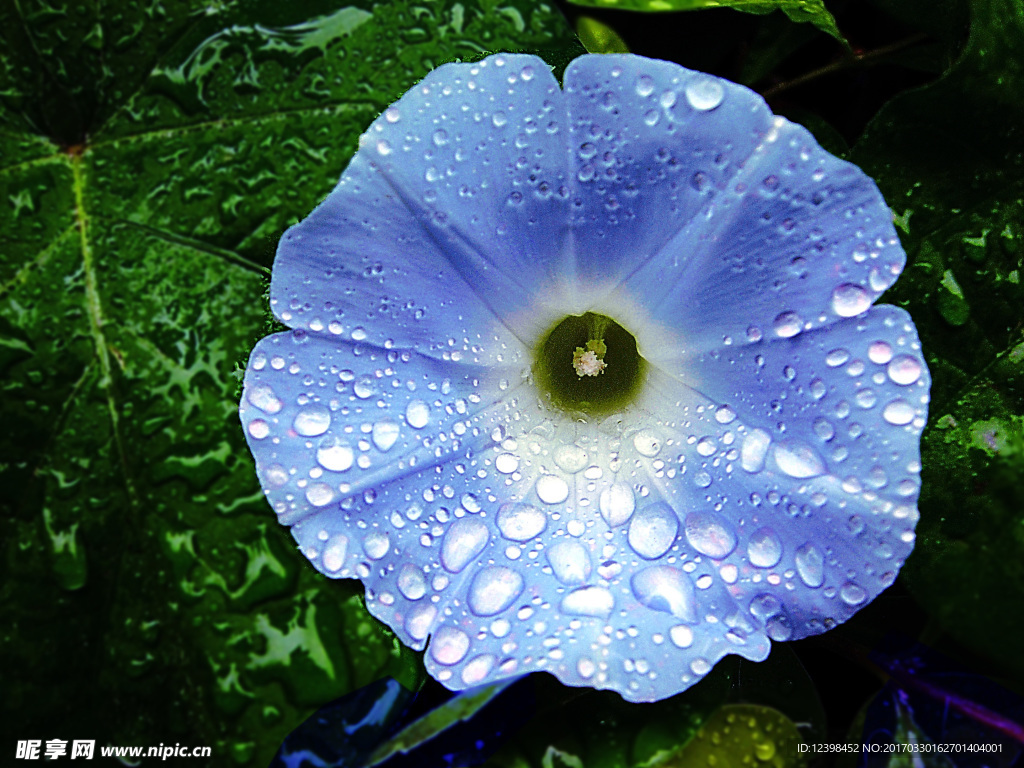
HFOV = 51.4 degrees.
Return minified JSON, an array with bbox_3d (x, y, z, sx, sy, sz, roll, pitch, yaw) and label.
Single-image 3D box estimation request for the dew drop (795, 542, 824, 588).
[{"bbox_3d":[0.038,0.023,0.135,0.003,0.002,0.006,-15,74,5],"label":"dew drop"}]

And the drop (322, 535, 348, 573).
[{"bbox_3d":[-0.022,0.021,0.130,0.003,0.002,0.005,17,77,-3],"label":"drop"}]

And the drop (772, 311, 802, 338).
[{"bbox_3d":[0.034,-0.007,0.132,0.004,0.002,0.004,-2,80,11],"label":"drop"}]

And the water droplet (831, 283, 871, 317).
[{"bbox_3d":[0.043,-0.011,0.135,0.005,0.002,0.004,0,86,12],"label":"water droplet"}]

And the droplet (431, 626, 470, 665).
[{"bbox_3d":[-0.007,0.030,0.121,0.004,0.002,0.005,37,68,10],"label":"droplet"}]

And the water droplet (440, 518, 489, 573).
[{"bbox_3d":[-0.006,0.019,0.126,0.005,0.002,0.007,30,67,5],"label":"water droplet"}]

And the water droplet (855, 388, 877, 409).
[{"bbox_3d":[0.045,0.002,0.136,0.003,0.001,0.003,0,82,12],"label":"water droplet"}]

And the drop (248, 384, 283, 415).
[{"bbox_3d":[-0.030,0.002,0.130,0.005,0.002,0.003,37,67,-5],"label":"drop"}]

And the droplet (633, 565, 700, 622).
[{"bbox_3d":[0.019,0.027,0.135,0.010,0.003,0.007,35,78,14],"label":"droplet"}]

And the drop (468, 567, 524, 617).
[{"bbox_3d":[-0.002,0.024,0.124,0.007,0.002,0.005,-36,74,-18],"label":"drop"}]

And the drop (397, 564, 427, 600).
[{"bbox_3d":[-0.013,0.025,0.135,0.004,0.002,0.005,-15,77,-12],"label":"drop"}]

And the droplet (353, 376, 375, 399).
[{"bbox_3d":[-0.019,0.000,0.135,0.003,0.001,0.003,0,82,-18],"label":"droplet"}]

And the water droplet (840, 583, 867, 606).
[{"bbox_3d":[0.039,0.024,0.122,0.003,0.001,0.003,2,70,10],"label":"water droplet"}]

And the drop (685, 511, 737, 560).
[{"bbox_3d":[0.024,0.018,0.126,0.007,0.002,0.005,32,75,18],"label":"drop"}]

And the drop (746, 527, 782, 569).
[{"bbox_3d":[0.032,0.021,0.136,0.004,0.002,0.005,-10,74,6],"label":"drop"}]

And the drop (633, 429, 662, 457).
[{"bbox_3d":[0.017,0.007,0.132,0.004,0.002,0.004,-3,68,8],"label":"drop"}]

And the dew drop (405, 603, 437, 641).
[{"bbox_3d":[-0.011,0.029,0.129,0.004,0.002,0.005,32,62,7],"label":"dew drop"}]

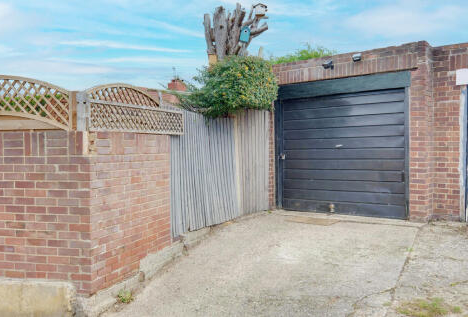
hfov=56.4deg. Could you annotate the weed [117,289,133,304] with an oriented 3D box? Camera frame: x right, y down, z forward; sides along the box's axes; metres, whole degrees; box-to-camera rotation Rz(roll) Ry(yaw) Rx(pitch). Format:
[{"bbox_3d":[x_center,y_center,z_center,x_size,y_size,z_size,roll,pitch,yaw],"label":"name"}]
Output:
[{"bbox_3d":[-1.072,1.351,4.270,0.130,0.120,0.140,0,1,21],"label":"weed"}]

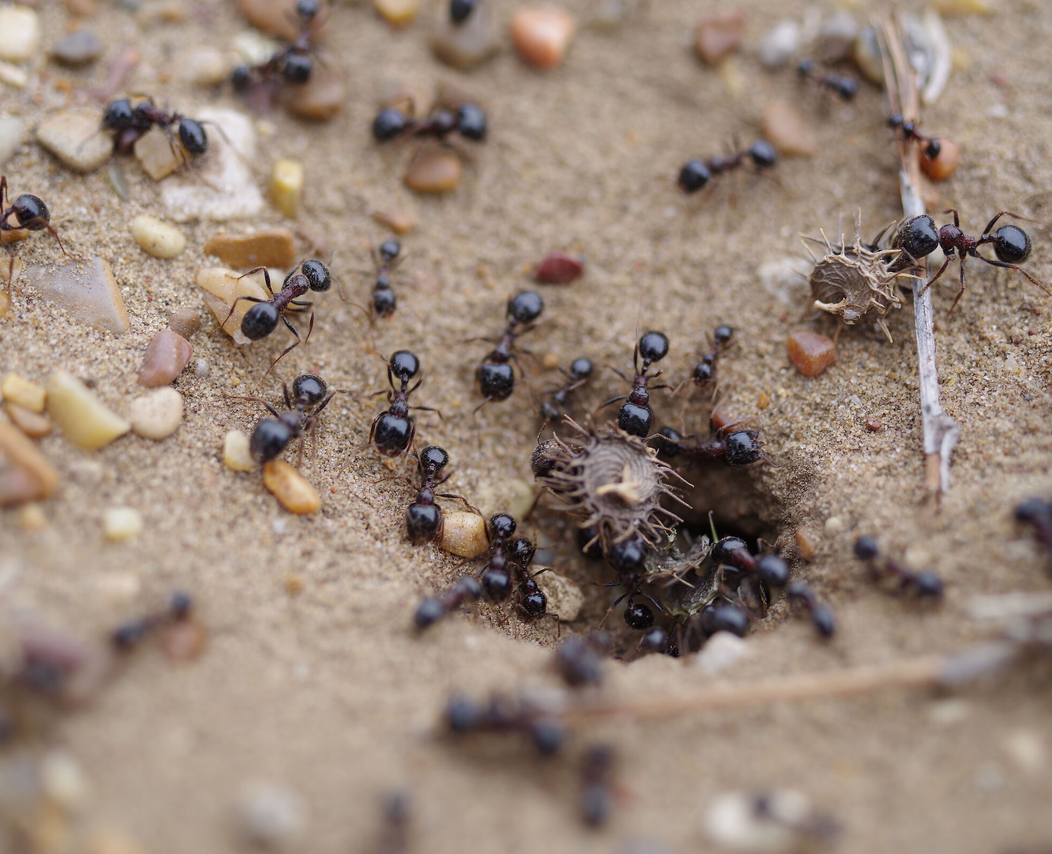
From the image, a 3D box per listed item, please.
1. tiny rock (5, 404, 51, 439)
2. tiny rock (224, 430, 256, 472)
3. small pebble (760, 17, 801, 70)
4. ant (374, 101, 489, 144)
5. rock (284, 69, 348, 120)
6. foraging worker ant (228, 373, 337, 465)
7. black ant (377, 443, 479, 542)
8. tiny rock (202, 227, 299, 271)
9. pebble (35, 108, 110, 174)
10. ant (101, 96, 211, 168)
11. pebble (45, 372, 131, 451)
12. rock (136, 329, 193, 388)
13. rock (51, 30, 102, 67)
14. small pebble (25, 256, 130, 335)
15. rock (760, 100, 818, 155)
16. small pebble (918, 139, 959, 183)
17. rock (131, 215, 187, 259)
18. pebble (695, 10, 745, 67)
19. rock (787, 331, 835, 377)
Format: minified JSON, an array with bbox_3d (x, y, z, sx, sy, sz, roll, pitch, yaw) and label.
[{"bbox_3d":[-0.031,0.000,0.111,0.003,0.001,0.002,30,54,25],"label":"tiny rock"},{"bbox_3d":[-0.020,0.002,0.124,0.002,0.002,0.003,0,48,0],"label":"tiny rock"},{"bbox_3d":[0.021,-0.032,0.149,0.003,0.002,0.004,32,54,26],"label":"small pebble"},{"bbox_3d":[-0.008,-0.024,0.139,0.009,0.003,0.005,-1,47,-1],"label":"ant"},{"bbox_3d":[-0.017,-0.027,0.143,0.005,0.003,0.004,0,43,0],"label":"rock"},{"bbox_3d":[-0.018,-0.001,0.136,0.007,0.004,0.009,22,52,19],"label":"foraging worker ant"},{"bbox_3d":[-0.006,0.004,0.117,0.006,0.003,0.007,7,47,2],"label":"black ant"},{"bbox_3d":[-0.020,-0.013,0.132,0.007,0.002,0.002,0,48,0],"label":"tiny rock"},{"bbox_3d":[-0.033,-0.021,0.129,0.005,0.002,0.005,36,57,29],"label":"pebble"},{"bbox_3d":[-0.029,-0.023,0.140,0.008,0.004,0.004,12,49,11],"label":"ant"},{"bbox_3d":[-0.027,-0.001,0.112,0.003,0.003,0.006,-35,56,-28],"label":"pebble"},{"bbox_3d":[-0.026,-0.005,0.126,0.003,0.002,0.004,25,53,21],"label":"rock"},{"bbox_3d":[-0.037,-0.032,0.148,0.004,0.003,0.003,0,43,0],"label":"rock"},{"bbox_3d":[-0.032,-0.009,0.126,0.006,0.003,0.008,-10,44,-11],"label":"small pebble"},{"bbox_3d":[0.021,-0.024,0.143,0.003,0.002,0.005,-32,54,-26],"label":"rock"},{"bbox_3d":[0.032,-0.021,0.137,0.003,0.003,0.003,0,43,0],"label":"small pebble"},{"bbox_3d":[-0.030,-0.016,0.147,0.004,0.002,0.003,25,53,21],"label":"rock"},{"bbox_3d":[0.018,-0.036,0.163,0.004,0.003,0.004,0,48,0],"label":"pebble"},{"bbox_3d":[0.023,-0.006,0.145,0.004,0.002,0.003,0,48,0],"label":"rock"}]

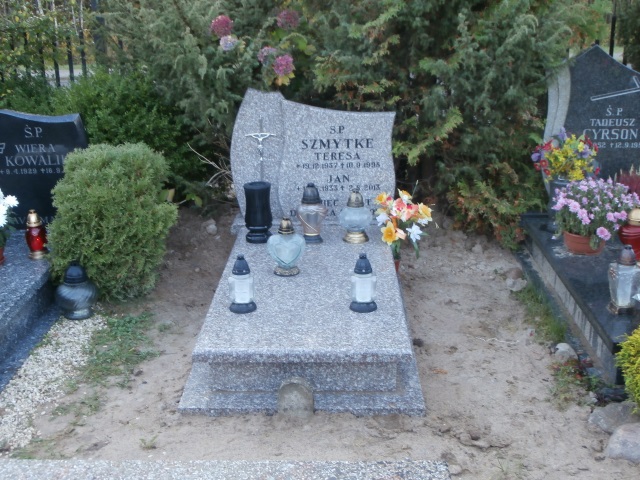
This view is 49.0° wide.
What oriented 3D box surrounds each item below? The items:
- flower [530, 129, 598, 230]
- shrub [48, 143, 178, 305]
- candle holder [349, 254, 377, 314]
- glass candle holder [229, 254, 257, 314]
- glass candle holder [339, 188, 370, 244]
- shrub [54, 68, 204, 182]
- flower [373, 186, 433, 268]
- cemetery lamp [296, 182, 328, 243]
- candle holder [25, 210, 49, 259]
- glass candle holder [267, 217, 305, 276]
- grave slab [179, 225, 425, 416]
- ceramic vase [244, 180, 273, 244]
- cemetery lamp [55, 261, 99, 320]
[{"bbox_3d":[1.322,-0.331,3.766,0.360,0.530,0.320,0,19,1],"label":"flower"},{"bbox_3d":[-1.047,-0.143,3.583,0.660,0.740,0.660,0,19,1],"label":"shrub"},{"bbox_3d":[0.175,0.162,2.813,0.107,0.235,0.107,0,19,1],"label":"candle holder"},{"bbox_3d":[-0.303,0.168,2.789,0.112,0.236,0.108,1,20,1],"label":"glass candle holder"},{"bbox_3d":[0.173,-0.126,3.487,0.157,0.268,0.157,0,19,1],"label":"glass candle holder"},{"bbox_3d":[-1.439,-0.880,5.250,1.200,0.900,1.000,1,19,1],"label":"shrub"},{"bbox_3d":[0.429,-0.036,3.586,0.300,0.460,0.280,1,19,1],"label":"flower"},{"bbox_3d":[-0.036,-0.139,3.529,0.160,0.300,0.145,1,20,1],"label":"cemetery lamp"},{"bbox_3d":[-1.363,-0.041,3.363,0.115,0.235,0.115,0,19,1],"label":"candle holder"},{"bbox_3d":[-0.152,0.020,3.128,0.170,0.262,0.120,0,19,1],"label":"glass candle holder"},{"bbox_3d":[-0.050,0.270,3.143,0.880,0.210,1.500,1,20,1],"label":"grave slab"},{"bbox_3d":[-0.308,-0.141,3.493,0.137,0.298,0.137,0,19,1],"label":"ceramic vase"},{"bbox_3d":[-1.095,0.218,3.202,0.190,0.255,0.190,1,19,1],"label":"cemetery lamp"}]

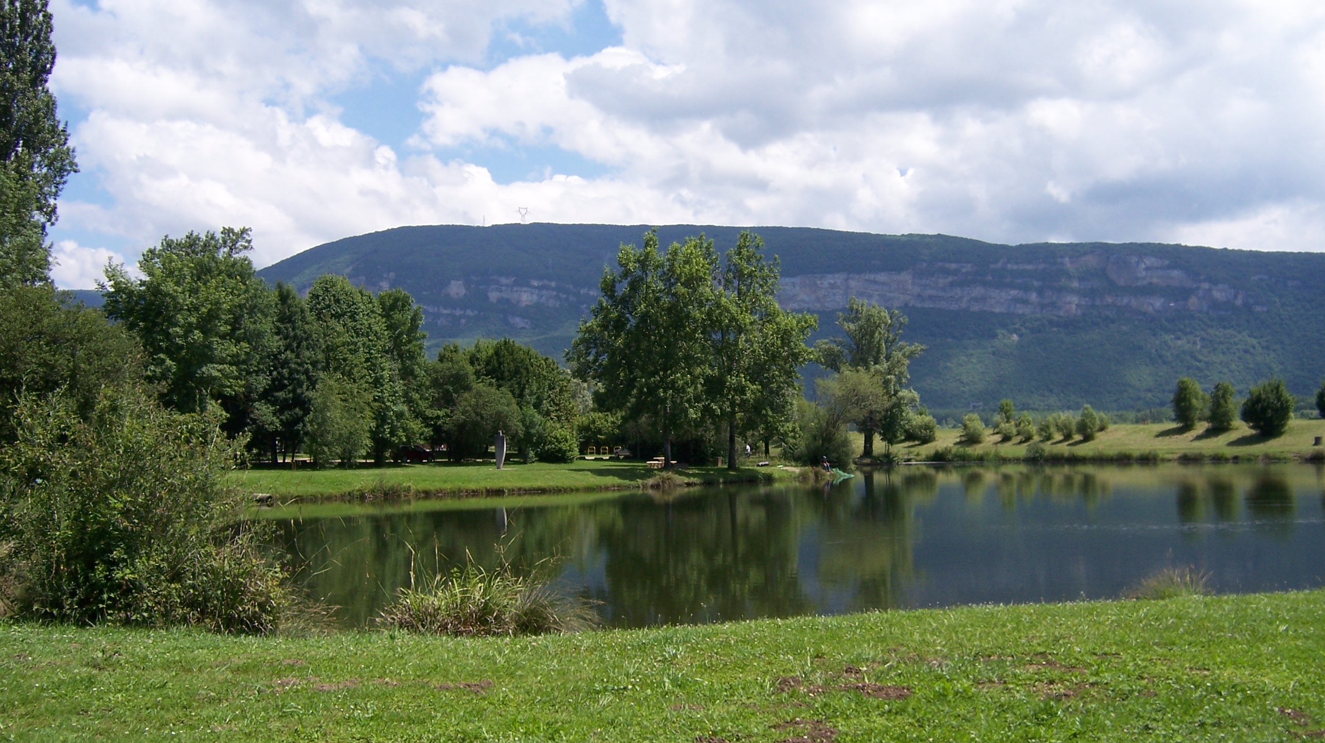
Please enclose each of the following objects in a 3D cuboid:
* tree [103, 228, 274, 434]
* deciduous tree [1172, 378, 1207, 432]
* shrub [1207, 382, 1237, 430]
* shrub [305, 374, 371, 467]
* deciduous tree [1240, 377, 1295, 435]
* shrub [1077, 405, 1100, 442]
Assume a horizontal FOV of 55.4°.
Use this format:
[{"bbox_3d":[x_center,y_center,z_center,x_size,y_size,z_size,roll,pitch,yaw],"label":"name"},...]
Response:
[{"bbox_3d":[-35.660,-1.920,95.470,12.330,17.960,11.720,0,-3,0],"label":"tree"},{"bbox_3d":[84.510,5.200,203.230,5.270,8.740,5.270,0,-3,0],"label":"deciduous tree"},{"bbox_3d":[89.030,5.600,201.210,4.380,8.080,4.380,0,-3,0],"label":"shrub"},{"bbox_3d":[-23.120,3.500,90.180,4.580,6.650,4.350,0,-3,0],"label":"shrub"},{"bbox_3d":[93.890,5.700,196.250,7.850,9.330,7.850,0,-3,0],"label":"deciduous tree"},{"bbox_3d":[65.760,7.990,195.150,3.340,5.590,3.340,0,-3,0],"label":"shrub"}]

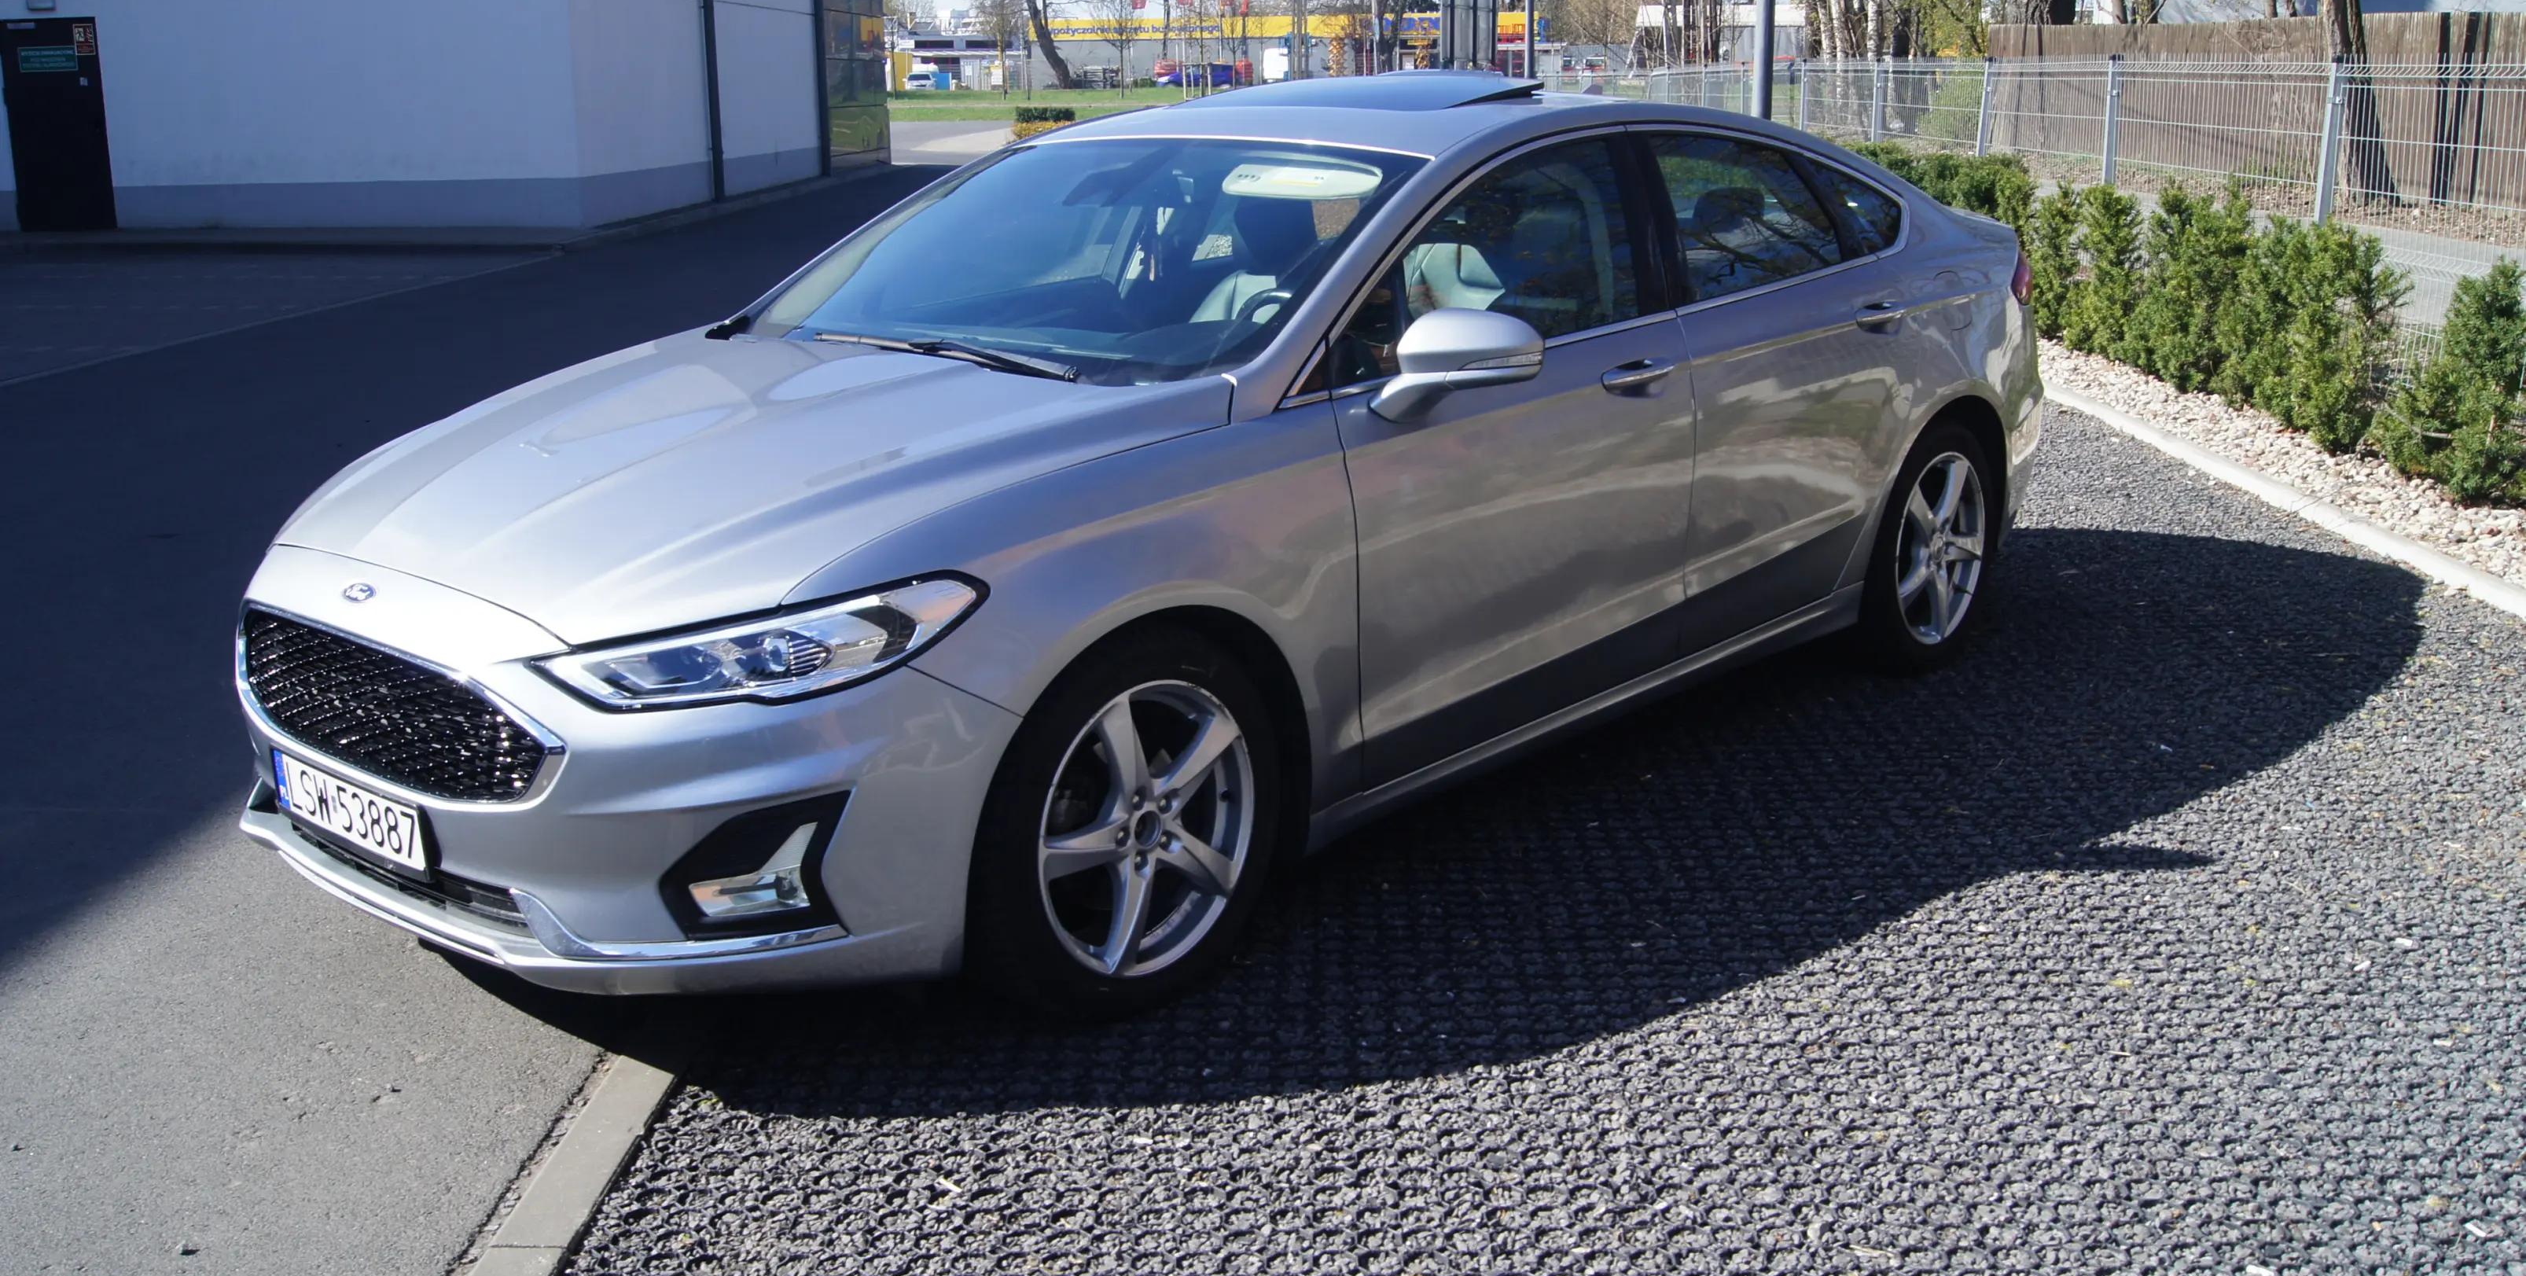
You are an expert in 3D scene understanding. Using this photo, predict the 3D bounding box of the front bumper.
[{"bbox_3d":[-1.255,0.151,3.580,1.850,0.600,0.660,11,19,42],"label":"front bumper"}]

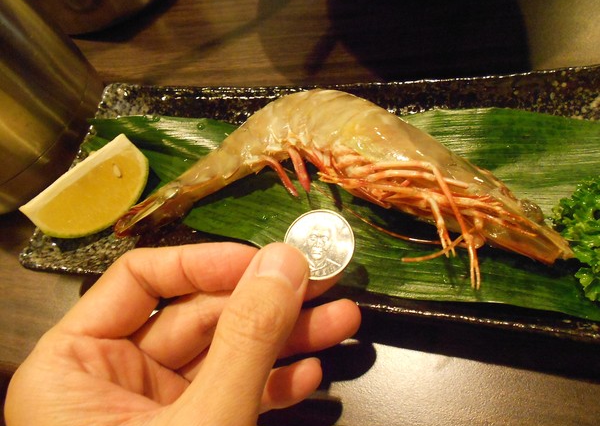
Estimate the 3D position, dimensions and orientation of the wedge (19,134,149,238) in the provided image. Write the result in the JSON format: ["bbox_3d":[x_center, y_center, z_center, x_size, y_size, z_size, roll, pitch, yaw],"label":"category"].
[{"bbox_3d":[-0.104,-0.013,0.226,0.060,0.031,0.042,-38,60,-6],"label":"wedge"}]

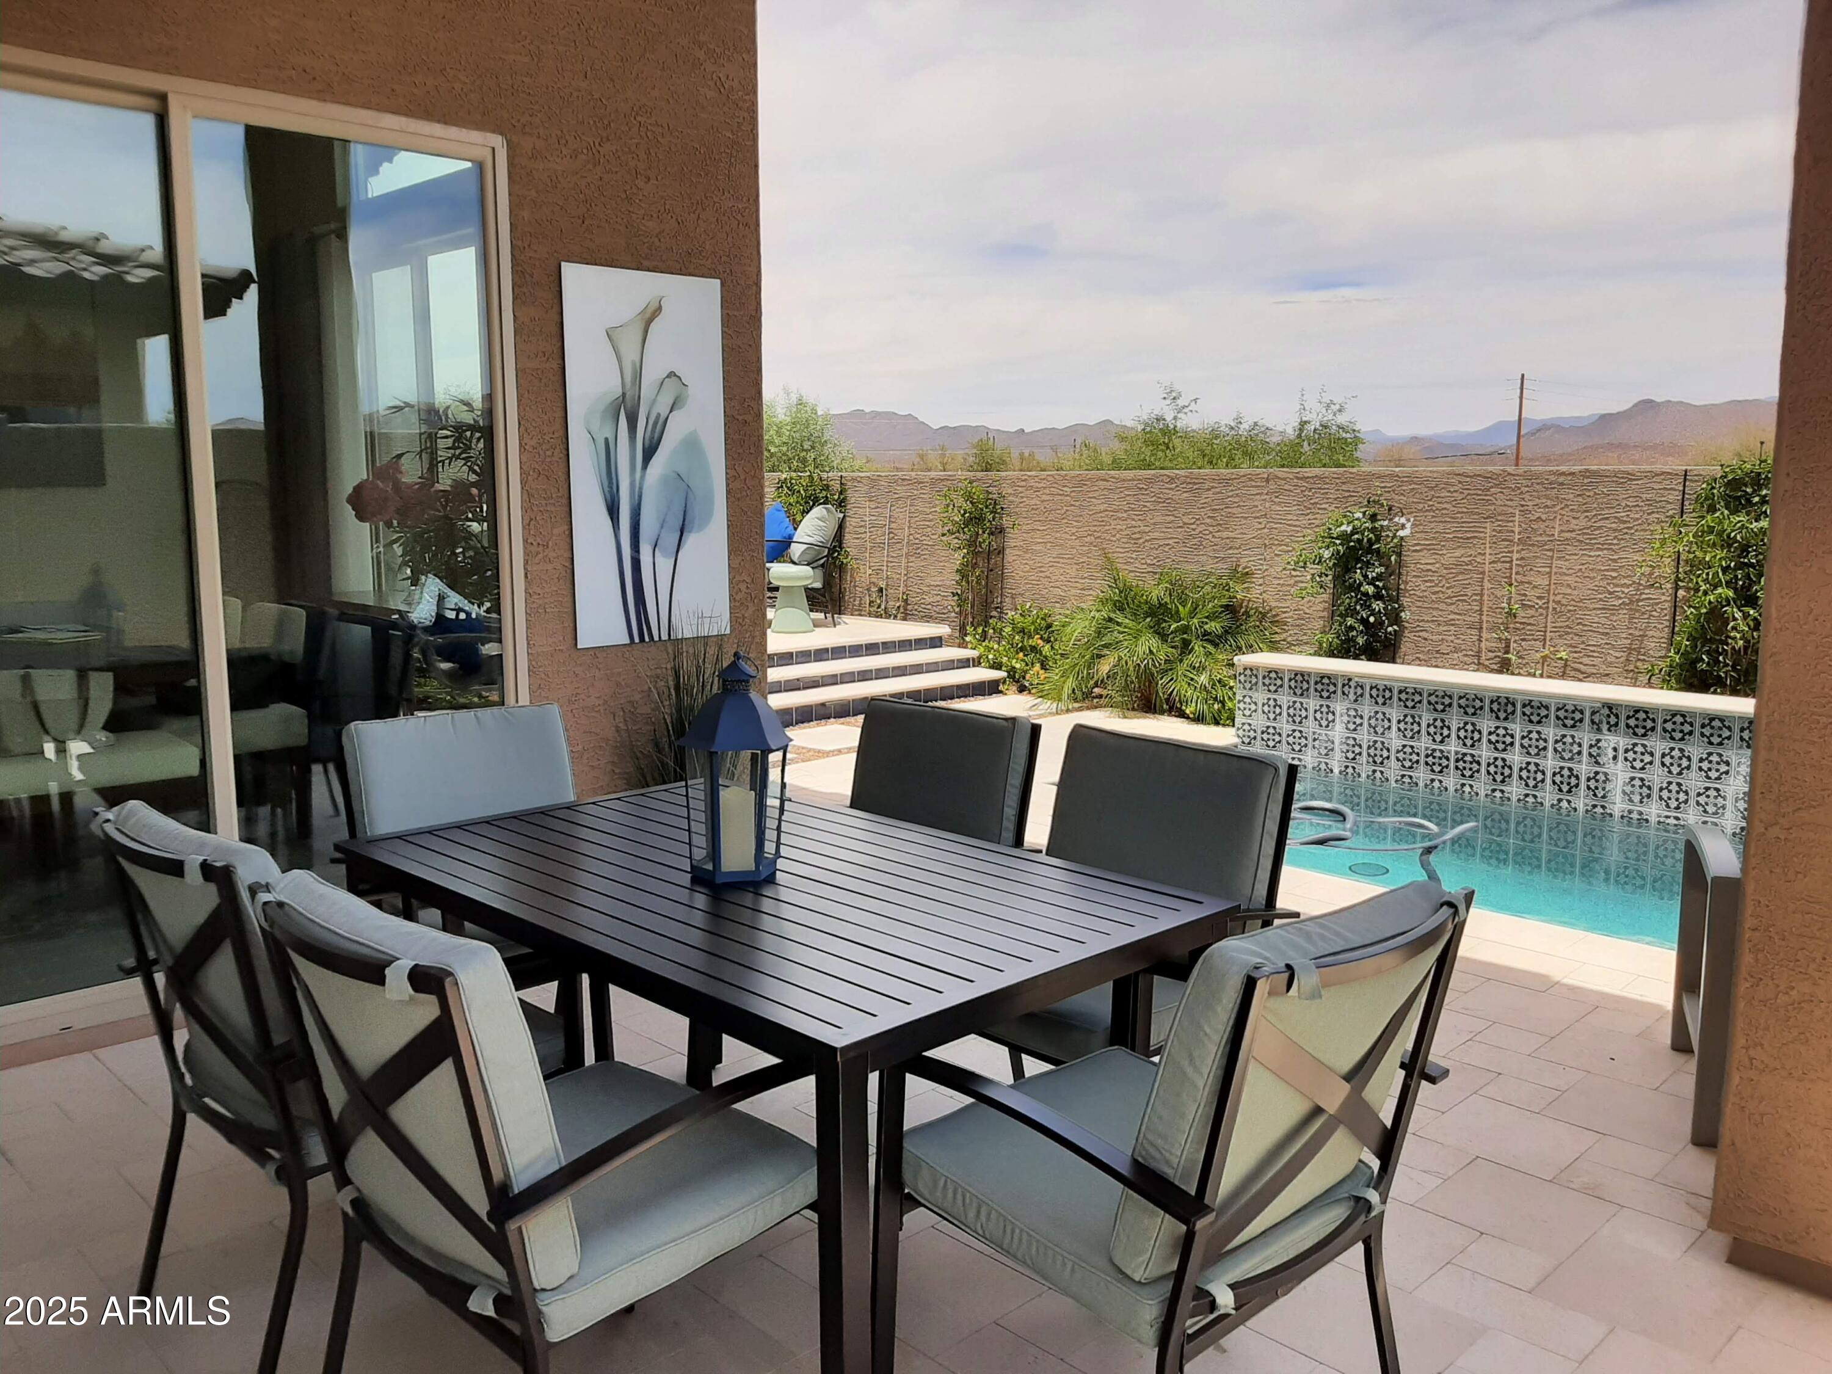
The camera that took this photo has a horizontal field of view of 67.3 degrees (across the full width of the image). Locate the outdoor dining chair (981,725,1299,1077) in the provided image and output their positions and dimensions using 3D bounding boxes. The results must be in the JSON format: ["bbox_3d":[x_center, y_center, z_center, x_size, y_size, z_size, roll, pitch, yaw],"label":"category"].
[{"bbox_3d":[0.349,0.602,2.755,0.640,0.930,0.600,-7,10,-41],"label":"outdoor dining chair"}]

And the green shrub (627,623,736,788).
[{"bbox_3d":[-0.732,0.307,4.541,0.440,1.060,0.420,-7,10,-41],"label":"green shrub"}]

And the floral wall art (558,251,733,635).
[{"bbox_3d":[-0.898,-0.771,4.661,0.605,1.225,0.030,-7,10,-41],"label":"floral wall art"}]

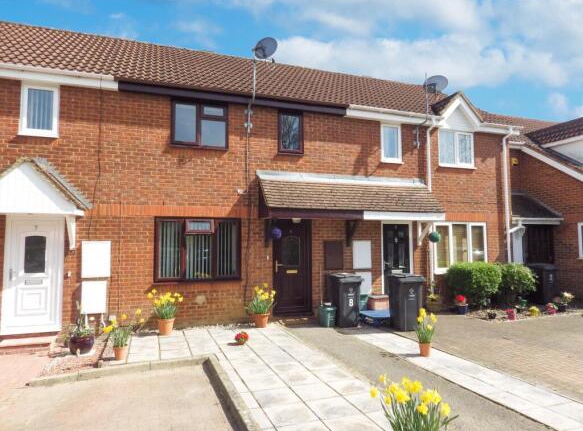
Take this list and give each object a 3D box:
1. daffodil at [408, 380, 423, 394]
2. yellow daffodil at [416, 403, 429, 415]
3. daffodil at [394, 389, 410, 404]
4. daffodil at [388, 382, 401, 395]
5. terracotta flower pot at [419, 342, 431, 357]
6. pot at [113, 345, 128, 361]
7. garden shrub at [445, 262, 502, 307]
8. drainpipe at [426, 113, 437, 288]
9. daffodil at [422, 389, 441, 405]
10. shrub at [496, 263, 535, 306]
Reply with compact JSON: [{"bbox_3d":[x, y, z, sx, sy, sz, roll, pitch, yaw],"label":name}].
[{"bbox_3d":[0.870,1.207,2.600,0.086,0.088,0.072,-4,-6,40],"label":"daffodil"},{"bbox_3d":[0.919,1.362,2.600,0.080,0.077,0.065,-2,-4,30],"label":"yellow daffodil"},{"bbox_3d":[0.794,1.295,2.650,0.105,0.090,0.080,-2,-4,30],"label":"daffodil"},{"bbox_3d":[0.723,1.214,2.600,0.070,0.088,0.078,4,-6,-45],"label":"daffodil"},{"bbox_3d":[2.034,2.042,5.636,0.161,0.184,0.161,0,-4,0],"label":"terracotta flower pot"},{"bbox_3d":[-2.507,2.002,5.432,0.225,0.225,0.225,1,-4,-19],"label":"pot"},{"bbox_3d":[4.447,1.733,9.086,1.000,1.170,0.920,1,-4,-19],"label":"garden shrub"},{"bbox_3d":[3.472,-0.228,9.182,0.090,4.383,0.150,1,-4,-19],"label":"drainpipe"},{"bbox_3d":[1.002,1.302,2.650,0.120,0.100,0.090,-2,-4,30],"label":"daffodil"},{"bbox_3d":[5.477,1.771,9.377,1.000,1.140,0.950,1,-4,-19],"label":"shrub"}]

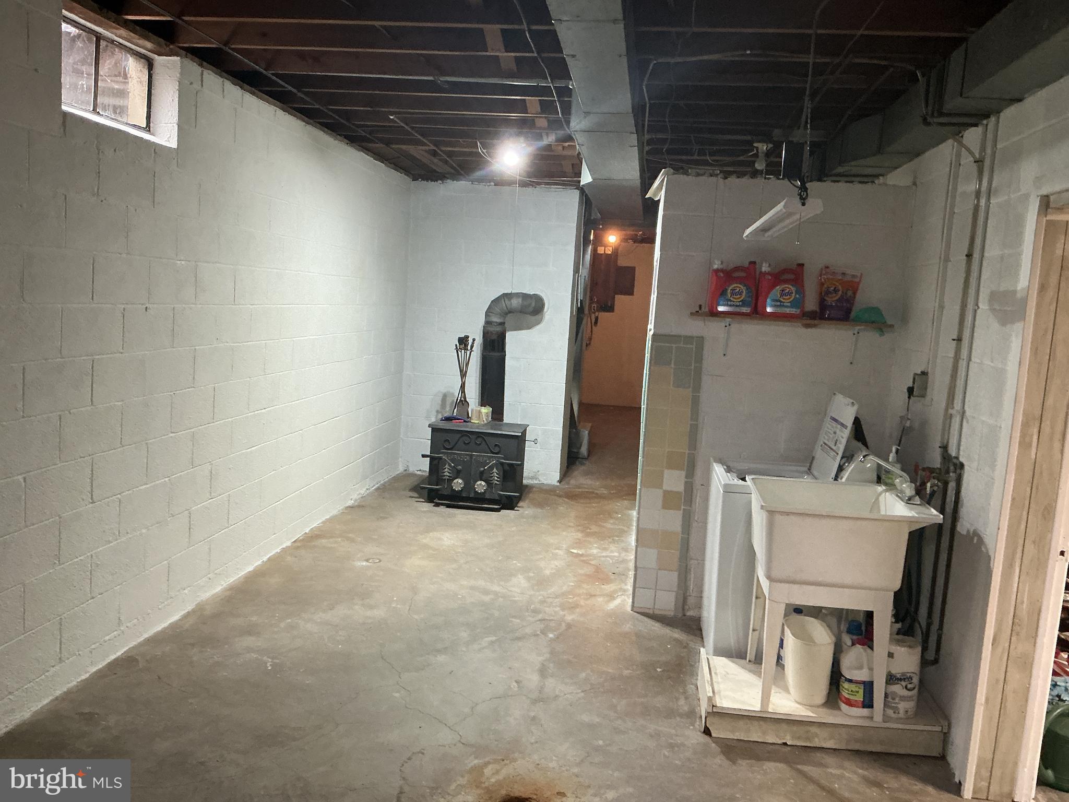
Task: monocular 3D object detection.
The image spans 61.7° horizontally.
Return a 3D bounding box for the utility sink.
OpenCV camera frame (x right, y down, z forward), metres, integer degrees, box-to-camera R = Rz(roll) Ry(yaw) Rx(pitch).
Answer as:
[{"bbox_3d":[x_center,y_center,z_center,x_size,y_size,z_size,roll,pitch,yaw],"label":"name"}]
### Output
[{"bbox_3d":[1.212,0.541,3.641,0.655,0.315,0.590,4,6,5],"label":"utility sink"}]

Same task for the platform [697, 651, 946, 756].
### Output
[{"bbox_3d":[1.160,1.249,3.732,0.925,0.145,0.530,4,6,5],"label":"platform"}]

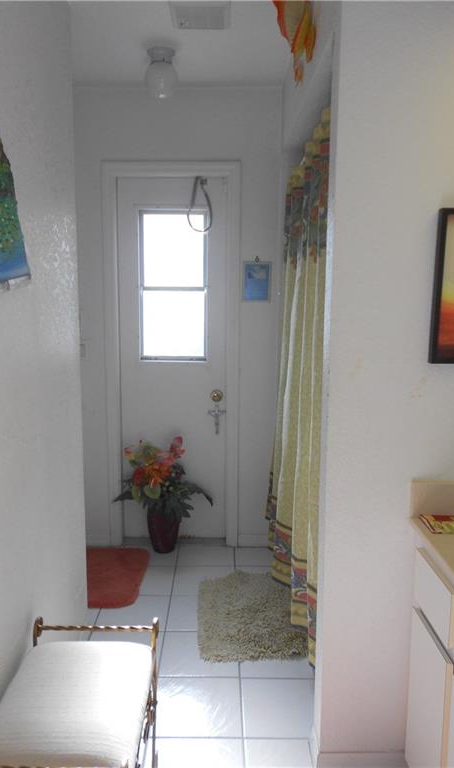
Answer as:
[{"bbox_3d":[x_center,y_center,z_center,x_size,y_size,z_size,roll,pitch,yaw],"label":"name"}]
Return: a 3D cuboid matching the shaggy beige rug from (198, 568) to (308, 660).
[{"bbox_3d":[0.123,1.002,2.547,0.490,0.036,0.678,0,7,0],"label":"shaggy beige rug"}]

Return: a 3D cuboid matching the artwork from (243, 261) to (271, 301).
[{"bbox_3d":[0.160,-0.542,3.066,0.158,0.220,0.016,0,7,0],"label":"artwork"}]

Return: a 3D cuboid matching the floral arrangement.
[{"bbox_3d":[-0.342,0.522,3.136,0.505,0.460,0.330,0,7,0],"label":"floral arrangement"}]

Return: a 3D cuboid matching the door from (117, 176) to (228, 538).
[{"bbox_3d":[-0.297,-0.107,3.218,0.591,2.010,0.045,0,7,0],"label":"door"}]

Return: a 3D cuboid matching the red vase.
[{"bbox_3d":[-0.354,0.805,3.231,0.172,0.246,0.172,0,7,0],"label":"red vase"}]

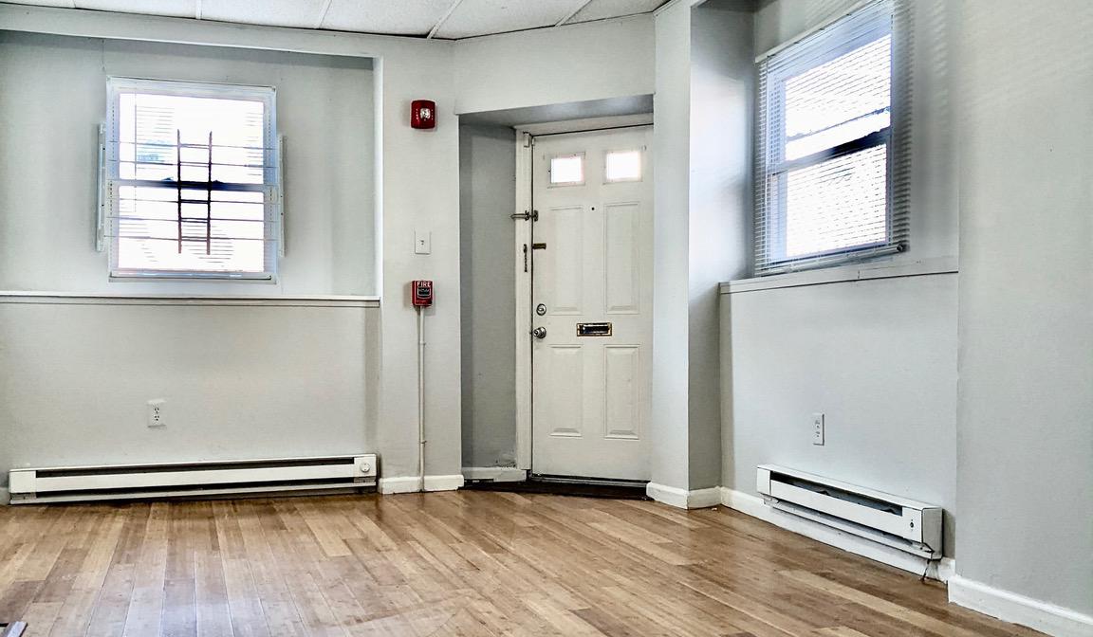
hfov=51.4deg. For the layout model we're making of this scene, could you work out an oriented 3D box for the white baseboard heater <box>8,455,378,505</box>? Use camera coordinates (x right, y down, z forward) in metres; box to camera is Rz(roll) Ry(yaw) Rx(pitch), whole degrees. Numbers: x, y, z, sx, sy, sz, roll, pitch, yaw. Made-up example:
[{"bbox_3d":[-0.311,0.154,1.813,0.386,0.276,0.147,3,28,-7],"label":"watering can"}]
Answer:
[{"bbox_3d":[-1.812,0.832,5.971,1.830,0.177,0.070,0,-1,-19],"label":"white baseboard heater"}]

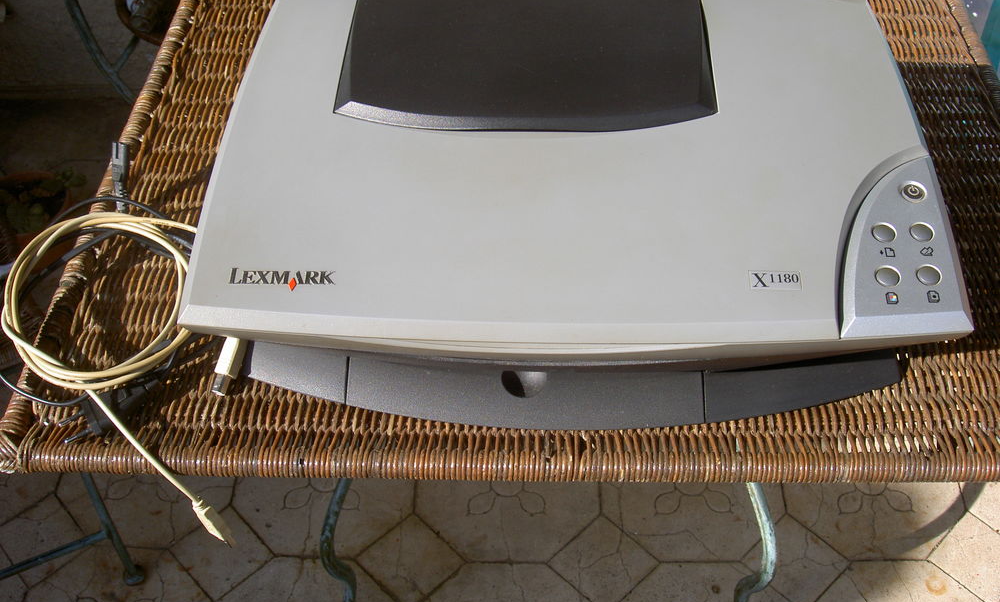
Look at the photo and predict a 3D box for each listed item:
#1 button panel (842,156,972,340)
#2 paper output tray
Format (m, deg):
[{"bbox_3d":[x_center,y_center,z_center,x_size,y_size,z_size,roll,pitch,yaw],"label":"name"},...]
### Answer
[{"bbox_3d":[0.216,-0.035,0.624,0.076,0.016,0.143,1,48,2],"label":"button panel"},{"bbox_3d":[0.048,0.042,0.722,0.414,0.022,0.092,0,47,1],"label":"paper output tray"}]

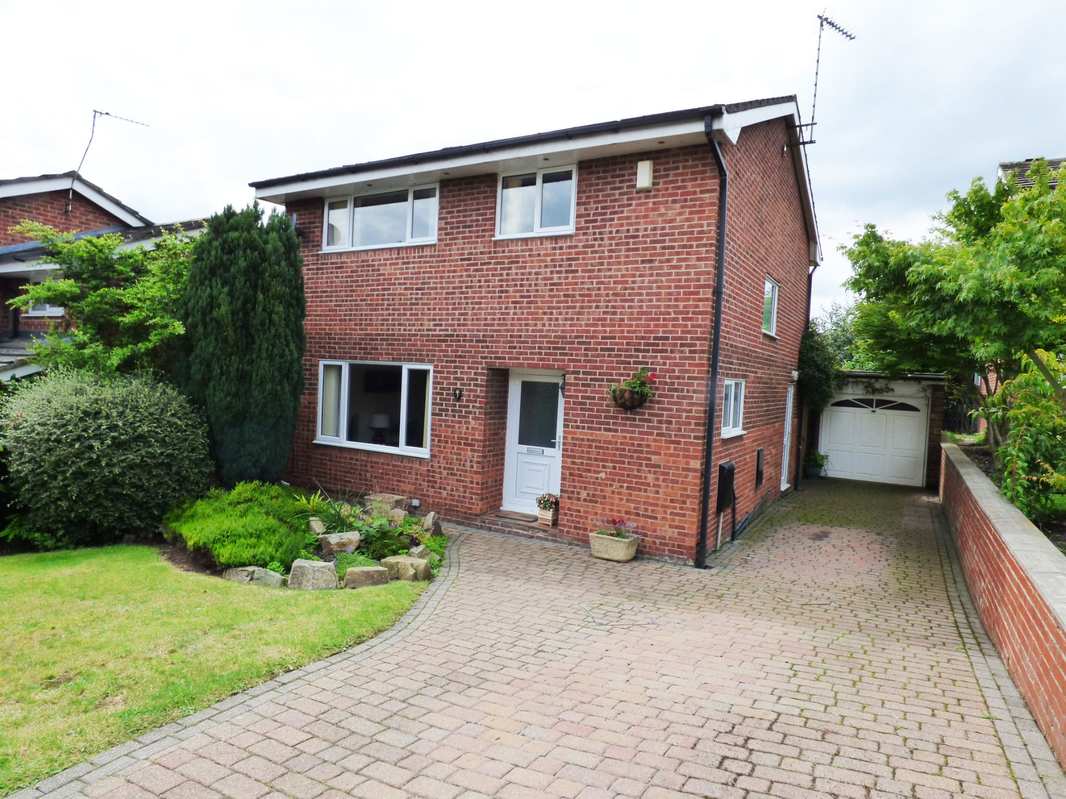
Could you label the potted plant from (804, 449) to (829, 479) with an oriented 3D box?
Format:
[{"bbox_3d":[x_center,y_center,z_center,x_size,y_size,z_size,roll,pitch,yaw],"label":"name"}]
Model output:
[{"bbox_3d":[6.354,1.454,13.806,0.464,0.666,0.464,4,3,31],"label":"potted plant"}]

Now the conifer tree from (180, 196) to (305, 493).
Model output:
[{"bbox_3d":[-4.621,-0.837,9.750,1.846,4.539,1.846,4,3,31],"label":"conifer tree"}]

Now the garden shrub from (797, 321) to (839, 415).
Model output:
[{"bbox_3d":[6.243,-0.672,13.526,0.928,2.017,0.958,4,3,31],"label":"garden shrub"}]

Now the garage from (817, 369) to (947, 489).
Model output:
[{"bbox_3d":[8.851,0.584,15.797,2.673,2.521,5.144,4,3,31],"label":"garage"}]

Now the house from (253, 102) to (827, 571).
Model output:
[{"bbox_3d":[0.647,-1.739,12.041,7.968,6.808,8.270,4,3,31],"label":"house"}]

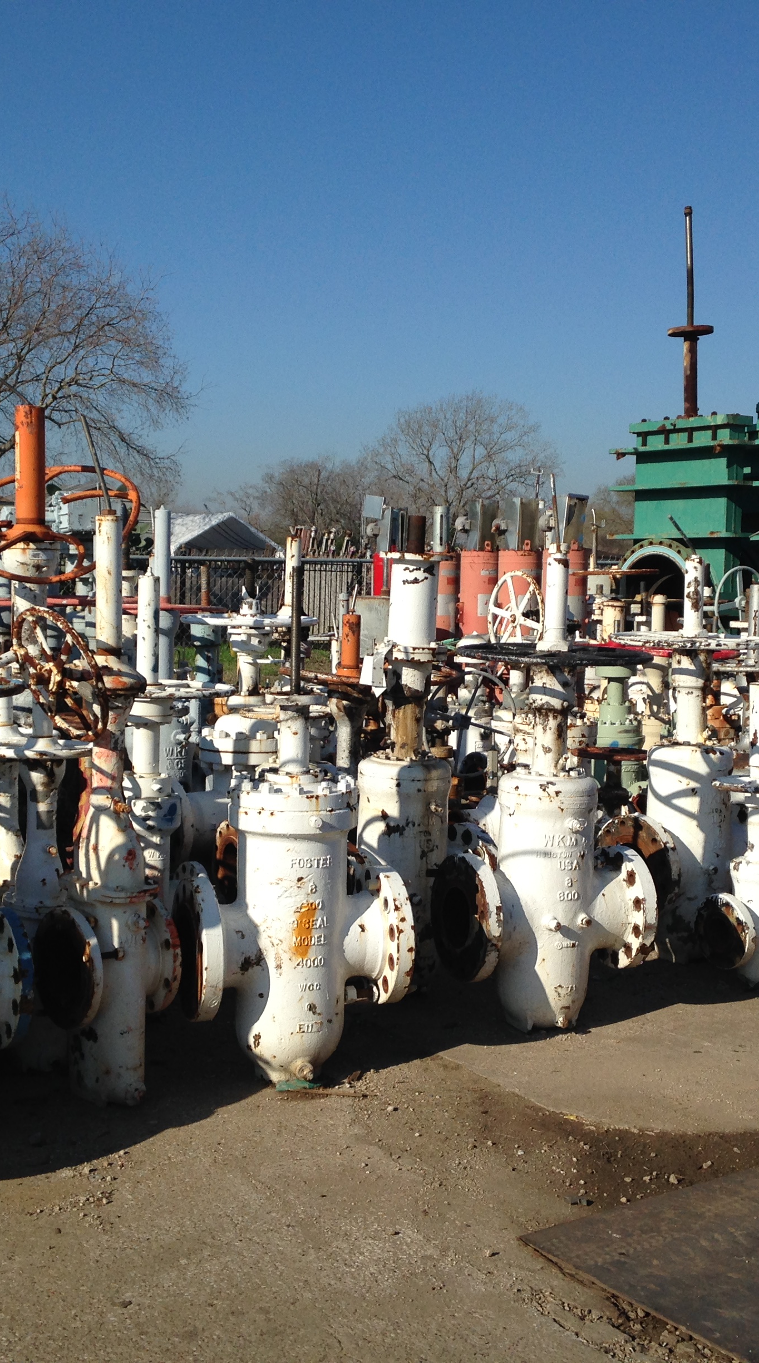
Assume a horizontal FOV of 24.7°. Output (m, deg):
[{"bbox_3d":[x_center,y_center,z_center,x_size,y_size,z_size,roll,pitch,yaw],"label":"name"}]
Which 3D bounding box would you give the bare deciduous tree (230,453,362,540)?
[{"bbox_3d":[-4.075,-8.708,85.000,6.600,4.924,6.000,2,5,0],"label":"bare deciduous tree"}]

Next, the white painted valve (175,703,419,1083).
[{"bbox_3d":[-0.228,0.612,4.981,0.660,1.110,0.420,0,5,-18],"label":"white painted valve"}]

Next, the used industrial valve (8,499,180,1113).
[{"bbox_3d":[-0.804,0.360,4.847,0.460,1.677,0.400,-1,5,-35],"label":"used industrial valve"}]

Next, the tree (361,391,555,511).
[{"bbox_3d":[3.291,-7.994,74.695,8.500,8.971,8.300,1,4,0],"label":"tree"}]

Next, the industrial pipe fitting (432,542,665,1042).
[{"bbox_3d":[0.549,0.331,5.568,0.660,1.529,0.620,-1,4,-28],"label":"industrial pipe fitting"}]

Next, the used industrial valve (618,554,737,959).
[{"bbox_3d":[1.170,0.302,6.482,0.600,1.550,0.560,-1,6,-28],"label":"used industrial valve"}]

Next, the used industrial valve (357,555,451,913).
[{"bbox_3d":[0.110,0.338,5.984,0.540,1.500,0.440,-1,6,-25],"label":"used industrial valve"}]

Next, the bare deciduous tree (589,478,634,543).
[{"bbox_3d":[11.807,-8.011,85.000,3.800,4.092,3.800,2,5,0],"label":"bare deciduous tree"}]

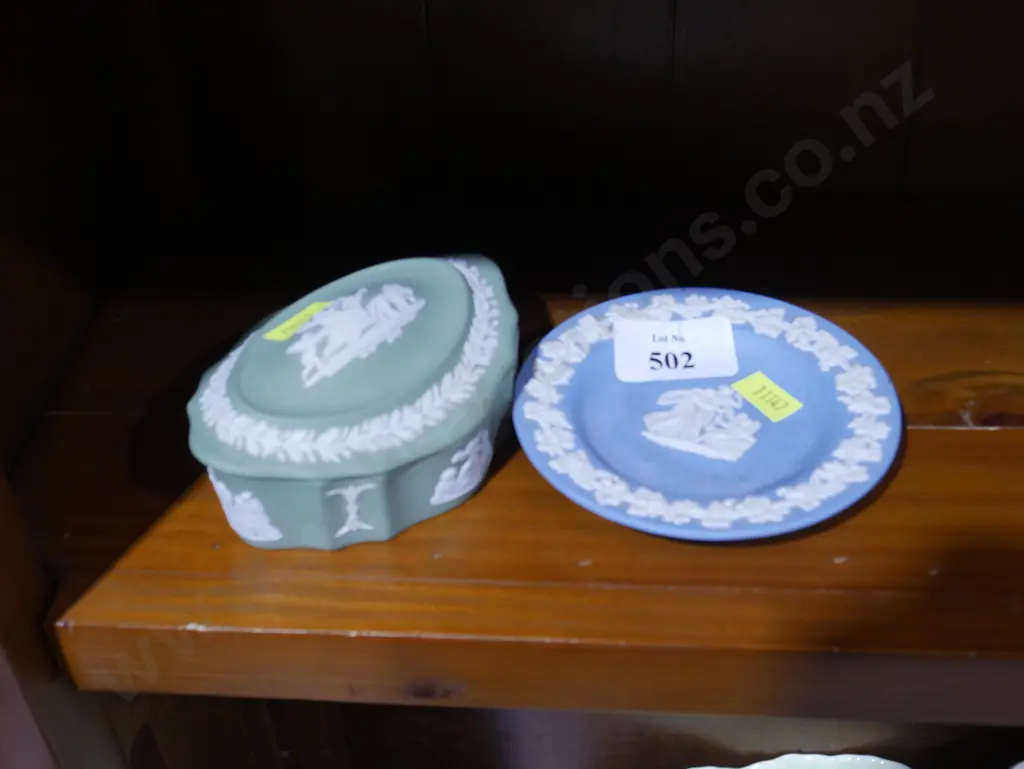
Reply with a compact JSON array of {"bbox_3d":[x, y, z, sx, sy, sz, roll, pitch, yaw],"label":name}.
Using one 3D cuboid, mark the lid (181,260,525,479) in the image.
[{"bbox_3d":[-0.043,-0.013,0.384,0.087,0.017,0.114,22,46,27],"label":"lid"}]

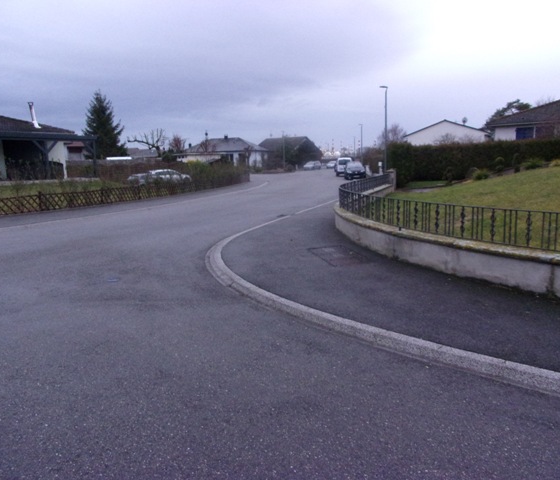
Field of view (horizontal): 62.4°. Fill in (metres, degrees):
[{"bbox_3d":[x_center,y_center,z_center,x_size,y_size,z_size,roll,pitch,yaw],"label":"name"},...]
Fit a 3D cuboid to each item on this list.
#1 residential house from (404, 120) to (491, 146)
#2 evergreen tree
[{"bbox_3d":[18.001,-9.604,49.085,8.600,5.200,9.000,5,11,29],"label":"residential house"},{"bbox_3d":[-17.426,-10.482,45.893,4.300,8.500,4.300,0,10,0],"label":"evergreen tree"}]

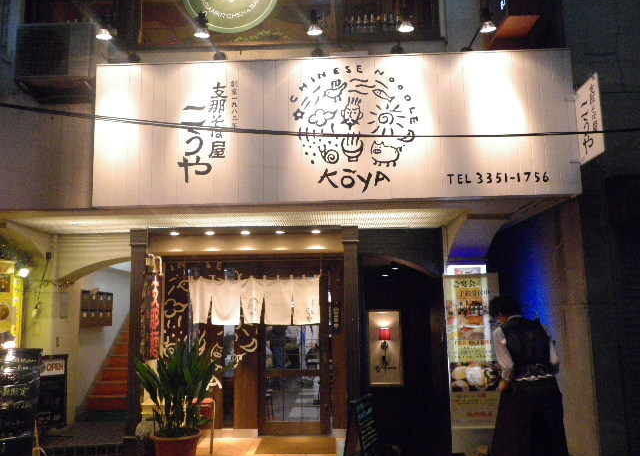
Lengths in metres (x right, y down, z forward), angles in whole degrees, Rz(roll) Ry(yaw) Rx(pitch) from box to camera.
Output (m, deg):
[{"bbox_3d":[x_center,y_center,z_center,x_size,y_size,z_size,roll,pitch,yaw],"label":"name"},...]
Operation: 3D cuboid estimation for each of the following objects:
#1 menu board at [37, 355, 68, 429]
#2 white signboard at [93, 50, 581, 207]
[{"bbox_3d":[-3.065,1.866,6.959,0.370,0.800,0.080,5,-10,-37],"label":"menu board"},{"bbox_3d":[0.100,-0.901,5.604,4.376,1.348,0.120,-1,-8,3],"label":"white signboard"}]

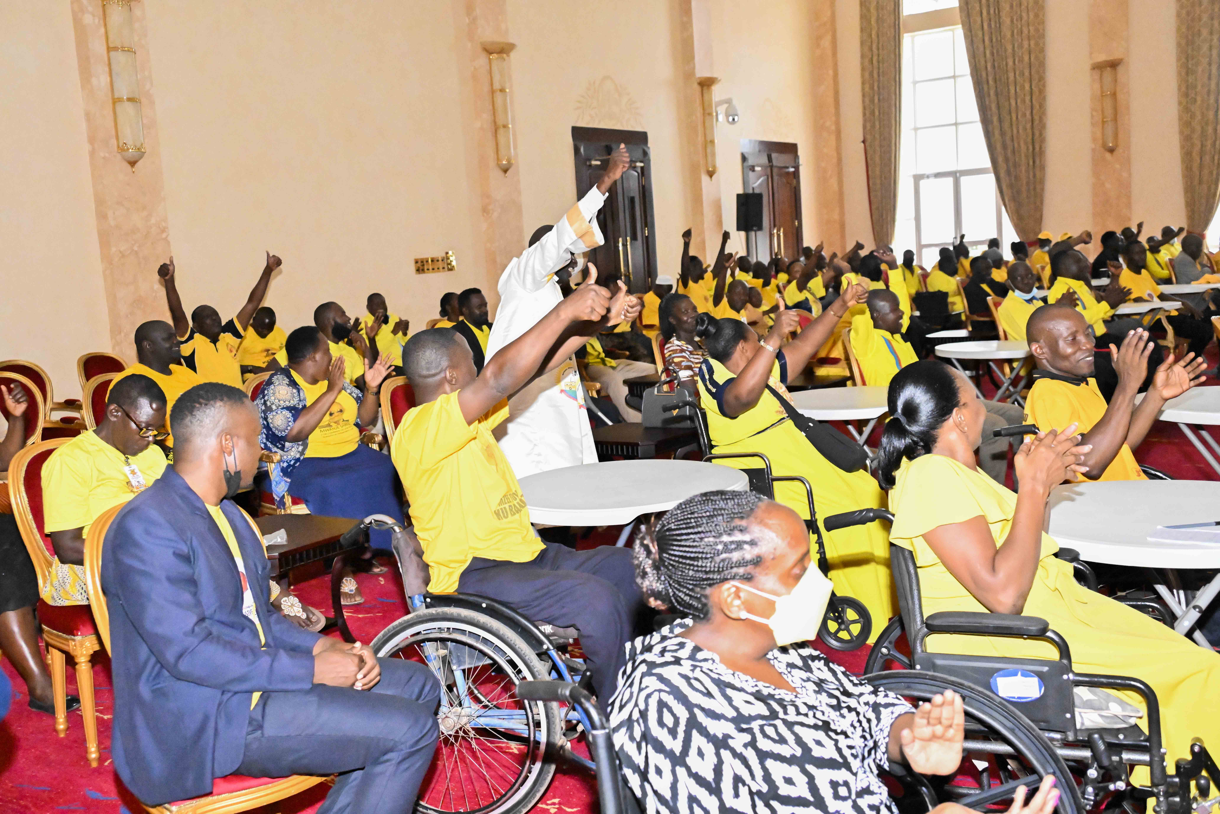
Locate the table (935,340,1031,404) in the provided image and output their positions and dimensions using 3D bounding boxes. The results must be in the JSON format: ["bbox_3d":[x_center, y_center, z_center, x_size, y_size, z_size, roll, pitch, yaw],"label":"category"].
[{"bbox_3d":[2.487,-0.019,7.716,0.800,0.740,0.800,0,8,32],"label":"table"}]

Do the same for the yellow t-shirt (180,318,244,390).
[{"bbox_3d":[-2.371,-0.215,7.250,0.460,0.580,0.280,-10,10,-39],"label":"yellow t-shirt"}]

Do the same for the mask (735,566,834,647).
[{"bbox_3d":[0.257,0.291,1.780,0.120,0.107,0.128,7,9,15],"label":"mask"}]

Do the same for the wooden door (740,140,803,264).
[{"bbox_3d":[2.648,-2.668,19.294,0.150,2.960,1.900,1,9,33],"label":"wooden door"}]

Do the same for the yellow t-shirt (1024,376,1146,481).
[{"bbox_3d":[1.512,0.144,3.850,0.360,0.540,0.480,1,10,35],"label":"yellow t-shirt"}]

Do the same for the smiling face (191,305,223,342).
[{"bbox_3d":[-2.627,-0.544,7.950,0.200,0.235,0.165,2,10,39],"label":"smiling face"}]

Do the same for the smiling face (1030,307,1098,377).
[{"bbox_3d":[1.438,-0.203,3.870,0.170,0.235,0.200,-11,10,-38],"label":"smiling face"}]

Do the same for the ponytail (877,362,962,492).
[{"bbox_3d":[0.751,0.042,2.970,0.230,0.290,0.180,-9,9,-30],"label":"ponytail"}]

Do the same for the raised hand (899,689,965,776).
[{"bbox_3d":[0.481,0.485,1.820,0.090,0.140,0.060,-3,8,9],"label":"raised hand"}]

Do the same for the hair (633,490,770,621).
[{"bbox_3d":[0.116,0.191,1.590,0.180,0.175,0.165,-4,7,2],"label":"hair"}]

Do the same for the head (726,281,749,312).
[{"bbox_3d":[0.887,-0.771,8.500,0.160,0.240,0.200,-7,8,-21],"label":"head"}]

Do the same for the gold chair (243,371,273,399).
[{"bbox_3d":[-1.414,0.392,5.700,0.580,1.050,0.620,-9,9,-32],"label":"gold chair"}]

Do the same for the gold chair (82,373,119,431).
[{"bbox_3d":[-2.565,0.316,6.792,0.600,1.000,0.540,3,10,43],"label":"gold chair"}]

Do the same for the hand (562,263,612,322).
[{"bbox_3d":[-0.061,-0.298,3.200,0.125,0.150,0.085,-1,8,18],"label":"hand"}]

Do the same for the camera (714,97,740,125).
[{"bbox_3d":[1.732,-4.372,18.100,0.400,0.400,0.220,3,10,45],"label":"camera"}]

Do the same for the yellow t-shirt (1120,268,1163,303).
[{"bbox_3d":[4.447,-0.908,10.100,0.440,0.500,0.300,-8,8,-30],"label":"yellow t-shirt"}]

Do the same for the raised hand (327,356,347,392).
[{"bbox_3d":[-1.198,-0.146,5.350,0.080,0.170,0.050,15,6,20],"label":"raised hand"}]

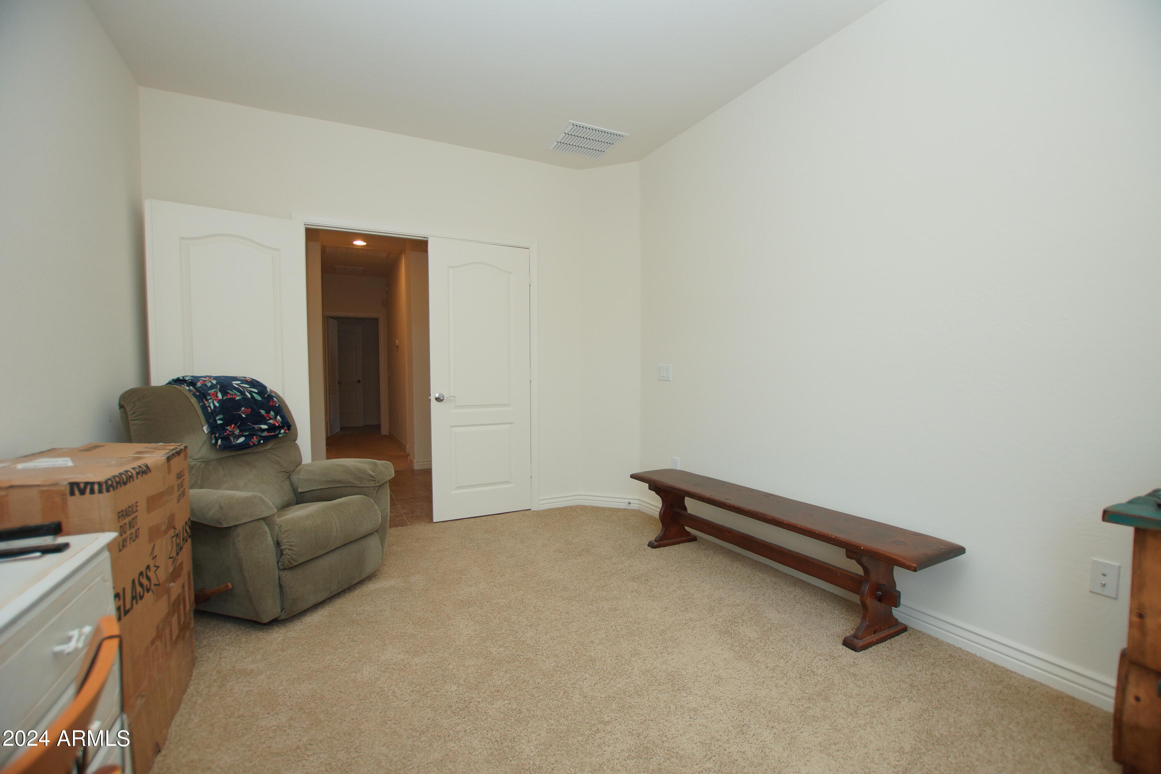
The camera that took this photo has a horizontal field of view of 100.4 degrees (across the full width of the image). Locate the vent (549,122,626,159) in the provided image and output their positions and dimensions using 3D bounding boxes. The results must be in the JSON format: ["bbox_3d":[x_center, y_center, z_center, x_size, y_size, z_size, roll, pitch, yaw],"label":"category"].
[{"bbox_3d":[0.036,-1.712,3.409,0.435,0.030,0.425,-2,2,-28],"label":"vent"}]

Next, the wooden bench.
[{"bbox_3d":[0.904,0.805,2.532,0.354,0.414,1.749,-2,2,-28],"label":"wooden bench"}]

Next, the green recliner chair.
[{"bbox_3d":[-1.613,0.508,2.477,0.950,1.050,0.890,0,2,22],"label":"green recliner chair"}]

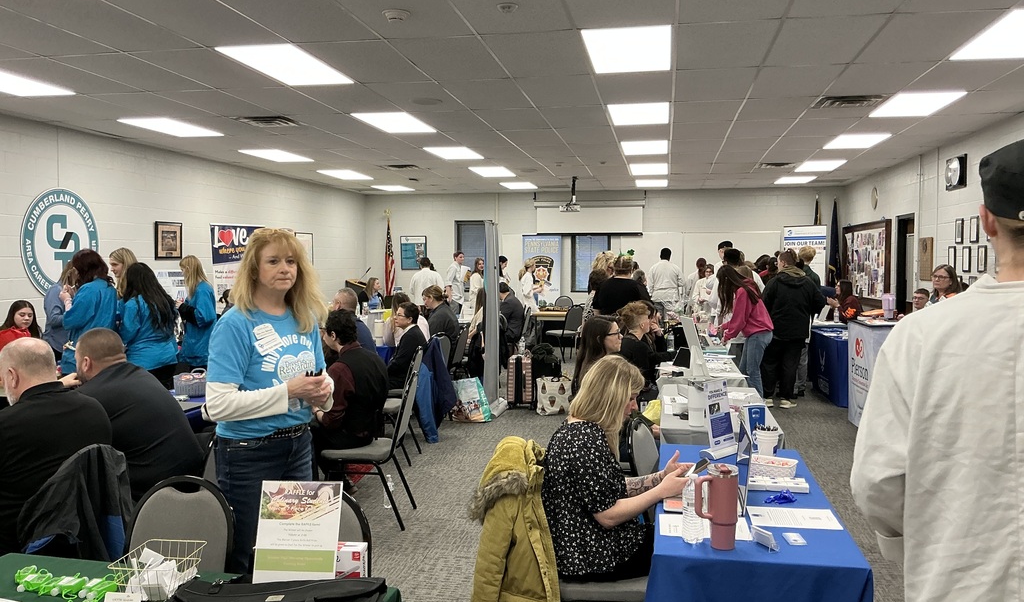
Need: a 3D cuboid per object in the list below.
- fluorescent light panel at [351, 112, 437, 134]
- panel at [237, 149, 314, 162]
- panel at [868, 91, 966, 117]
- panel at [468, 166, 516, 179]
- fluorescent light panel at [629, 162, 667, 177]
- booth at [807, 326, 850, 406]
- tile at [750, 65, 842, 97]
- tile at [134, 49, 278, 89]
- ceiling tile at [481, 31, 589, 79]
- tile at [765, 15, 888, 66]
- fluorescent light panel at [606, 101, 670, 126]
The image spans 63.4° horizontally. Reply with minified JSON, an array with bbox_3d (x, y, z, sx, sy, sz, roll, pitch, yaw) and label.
[{"bbox_3d":[-1.187,-1.846,8.436,0.570,0.050,1.160,1,3,11],"label":"fluorescent light panel"},{"bbox_3d":[-3.131,-1.952,11.123,0.600,0.070,1.200,1,3,11],"label":"panel"},{"bbox_3d":[3.626,-1.761,7.479,0.590,0.060,1.190,1,3,11],"label":"panel"},{"bbox_3d":[-0.291,-2.031,13.086,0.590,0.060,1.190,1,3,11],"label":"panel"},{"bbox_3d":[2.119,-2.036,12.688,0.570,0.050,1.160,1,3,11],"label":"fluorescent light panel"},{"bbox_3d":[4.000,0.783,9.649,0.650,0.740,1.500,1,3,11],"label":"booth"},{"bbox_3d":[2.211,-1.724,6.514,0.605,0.025,1.210,1,3,11],"label":"tile"},{"bbox_3d":[-2.201,-1.710,6.128,0.605,0.025,1.210,1,3,11],"label":"tile"},{"bbox_3d":[0.192,-1.707,5.745,0.610,0.020,1.210,1,3,11],"label":"ceiling tile"},{"bbox_3d":[1.994,-1.671,5.348,0.605,0.025,1.210,1,3,11],"label":"tile"},{"bbox_3d":[1.239,-1.823,7.984,0.570,0.050,1.160,1,3,11],"label":"fluorescent light panel"}]

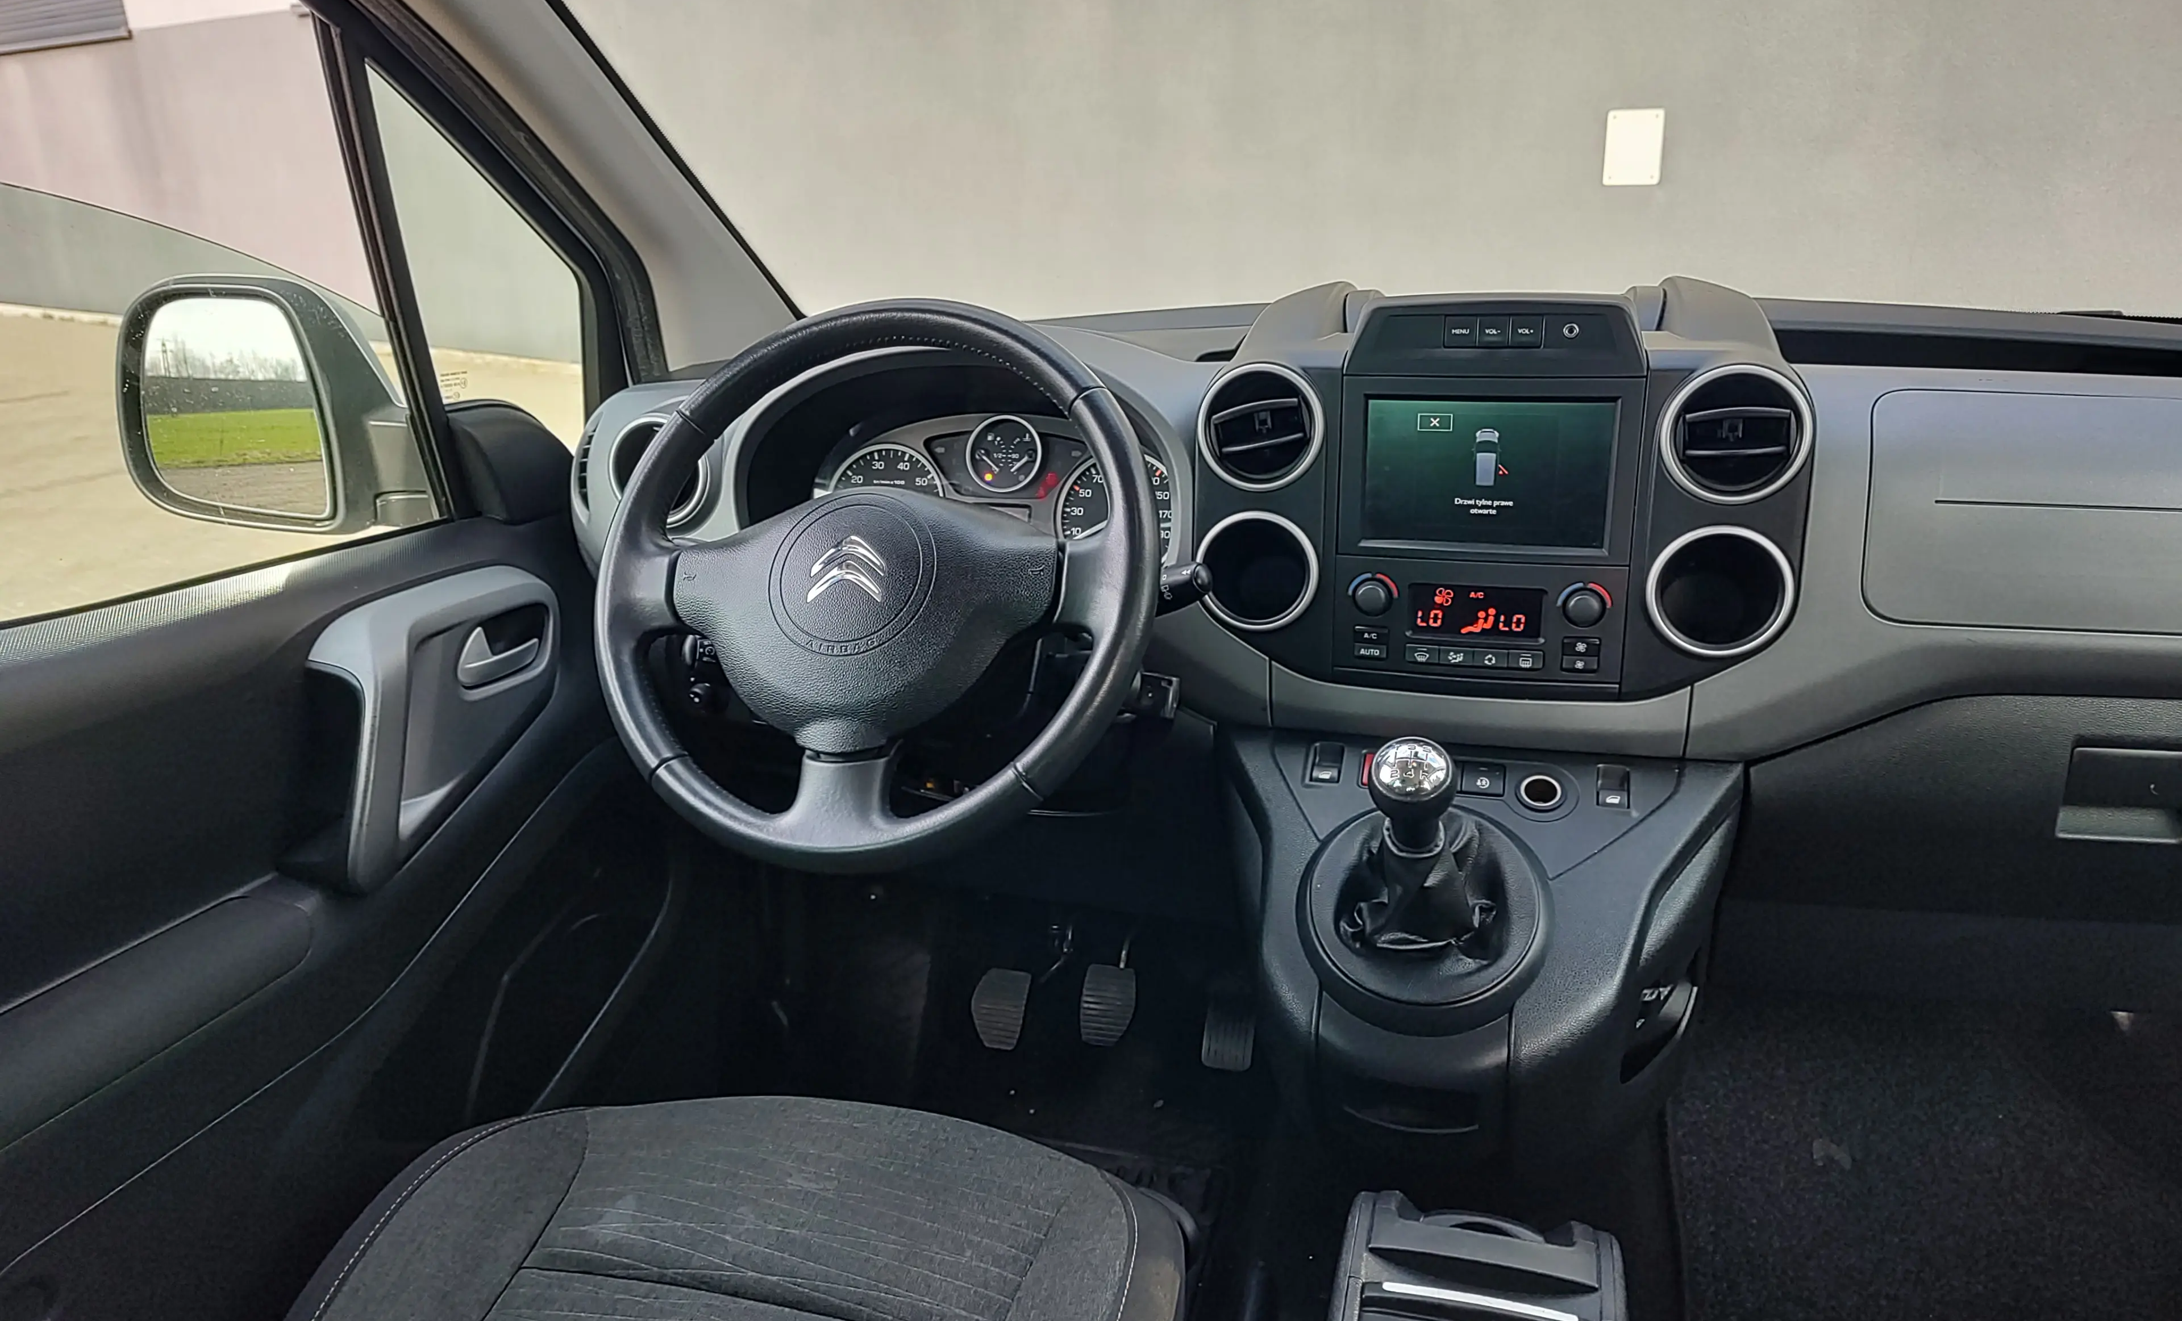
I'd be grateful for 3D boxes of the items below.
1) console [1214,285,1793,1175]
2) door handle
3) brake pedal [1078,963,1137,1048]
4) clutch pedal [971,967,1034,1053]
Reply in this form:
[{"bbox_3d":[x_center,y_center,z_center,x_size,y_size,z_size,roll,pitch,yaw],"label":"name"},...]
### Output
[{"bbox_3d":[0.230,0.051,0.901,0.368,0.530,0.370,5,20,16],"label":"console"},{"bbox_3d":[-0.446,-0.002,1.090,0.028,0.045,0.092,5,20,16],"label":"door handle"},{"bbox_3d":[0.017,0.341,1.430,0.058,0.077,0.027,5,-13,16],"label":"brake pedal"},{"bbox_3d":[-0.091,0.351,1.455,0.058,0.077,0.027,5,-13,16],"label":"clutch pedal"}]

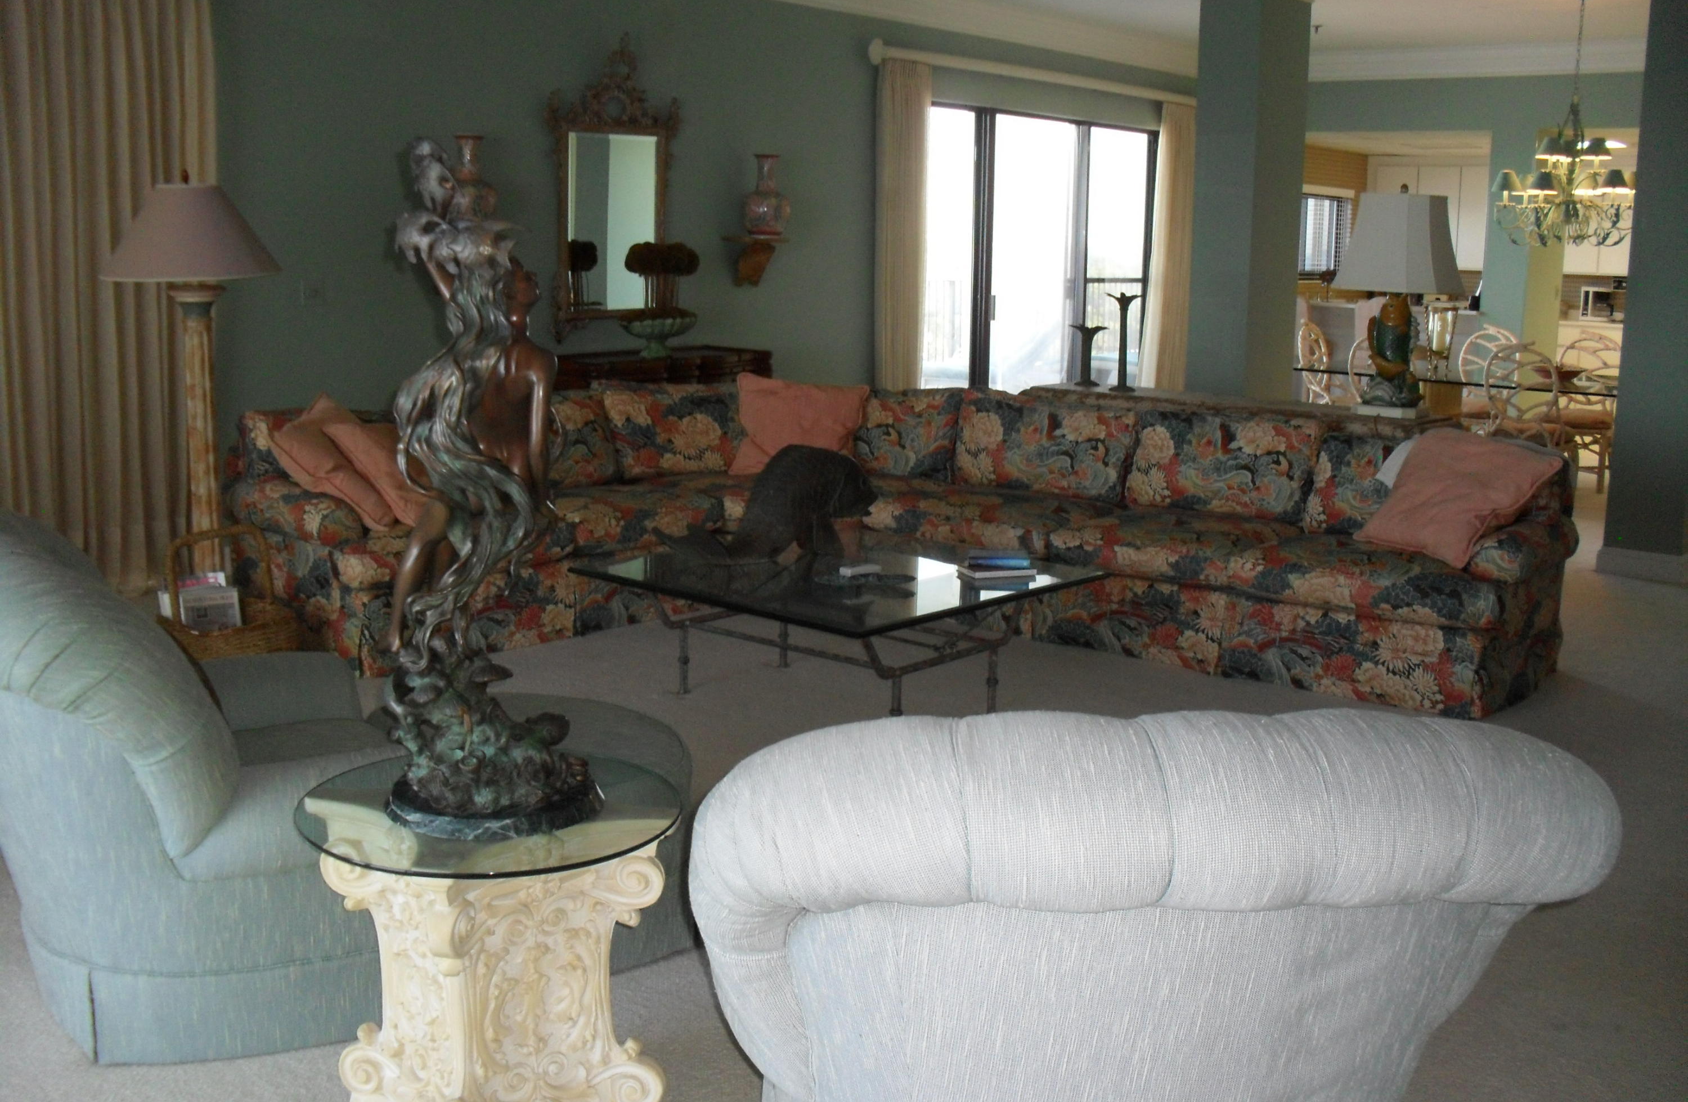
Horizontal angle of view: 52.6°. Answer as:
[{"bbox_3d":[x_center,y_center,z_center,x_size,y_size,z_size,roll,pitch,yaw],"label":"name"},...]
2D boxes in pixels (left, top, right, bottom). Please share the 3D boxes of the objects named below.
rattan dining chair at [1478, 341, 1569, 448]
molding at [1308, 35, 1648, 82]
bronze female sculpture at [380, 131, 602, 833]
[{"bbox_3d":[3.611,-0.586,8.782,0.480,0.966,0.560,10,13,39],"label":"rattan dining chair"},{"bbox_3d":[4.412,-3.453,11.982,2.442,0.192,0.142,10,13,39],"label":"molding"},{"bbox_3d":[-0.516,-0.094,2.509,0.320,0.980,0.300,-1,11,-11],"label":"bronze female sculpture"}]

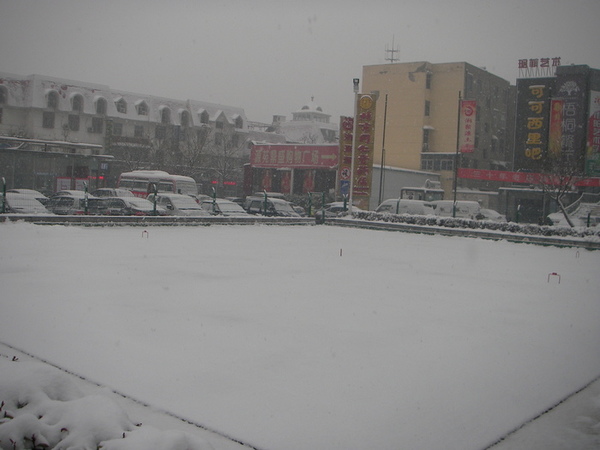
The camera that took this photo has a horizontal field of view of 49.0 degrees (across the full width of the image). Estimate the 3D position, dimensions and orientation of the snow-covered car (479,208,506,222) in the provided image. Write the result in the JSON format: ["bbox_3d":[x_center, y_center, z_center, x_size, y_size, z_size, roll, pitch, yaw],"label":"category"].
[{"bbox_3d":[15.208,-0.636,55.500,1.700,1.450,4.400,0,4,-44],"label":"snow-covered car"}]

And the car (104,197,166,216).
[{"bbox_3d":[-7.958,-0.548,29.700,1.740,1.460,4.500,0,4,-44],"label":"car"}]

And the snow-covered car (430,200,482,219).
[{"bbox_3d":[12.748,-1.018,54.000,1.580,1.920,3.950,0,4,-44],"label":"snow-covered car"}]

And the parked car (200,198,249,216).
[{"bbox_3d":[-3.802,-0.477,32.012,1.700,1.470,4.300,1,3,-38],"label":"parked car"}]

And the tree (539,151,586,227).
[{"bbox_3d":[11.081,-1.059,27.700,2.000,3.850,2.000,4,3,22],"label":"tree"}]

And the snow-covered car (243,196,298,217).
[{"bbox_3d":[-1.571,-0.697,36.300,1.720,1.630,4.200,0,4,-44],"label":"snow-covered car"}]

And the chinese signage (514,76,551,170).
[{"bbox_3d":[23.324,-10.041,65.814,3.588,9.166,0.300,5,3,40],"label":"chinese signage"}]

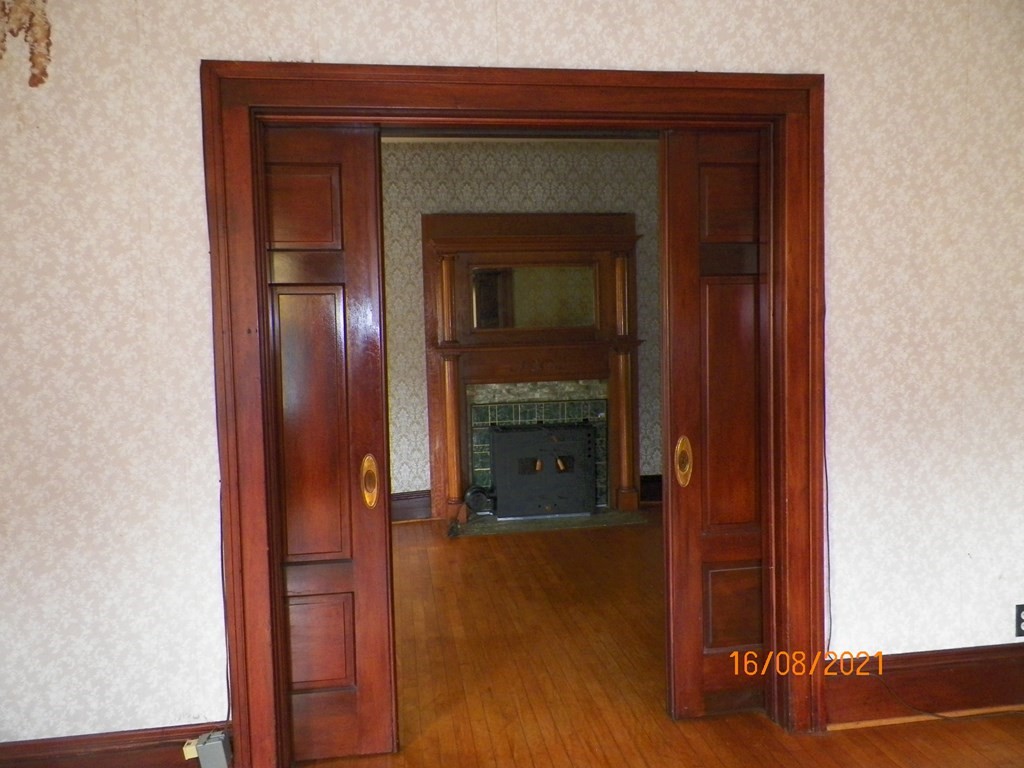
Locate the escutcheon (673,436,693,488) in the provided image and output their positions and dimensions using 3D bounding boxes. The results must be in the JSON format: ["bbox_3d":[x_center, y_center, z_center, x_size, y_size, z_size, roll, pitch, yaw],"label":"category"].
[{"bbox_3d":[0.593,0.271,2.558,0.064,0.179,0.012,-2,3,-9],"label":"escutcheon"}]

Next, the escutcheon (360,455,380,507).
[{"bbox_3d":[-0.458,0.315,2.388,0.063,0.179,0.012,-2,3,-9],"label":"escutcheon"}]

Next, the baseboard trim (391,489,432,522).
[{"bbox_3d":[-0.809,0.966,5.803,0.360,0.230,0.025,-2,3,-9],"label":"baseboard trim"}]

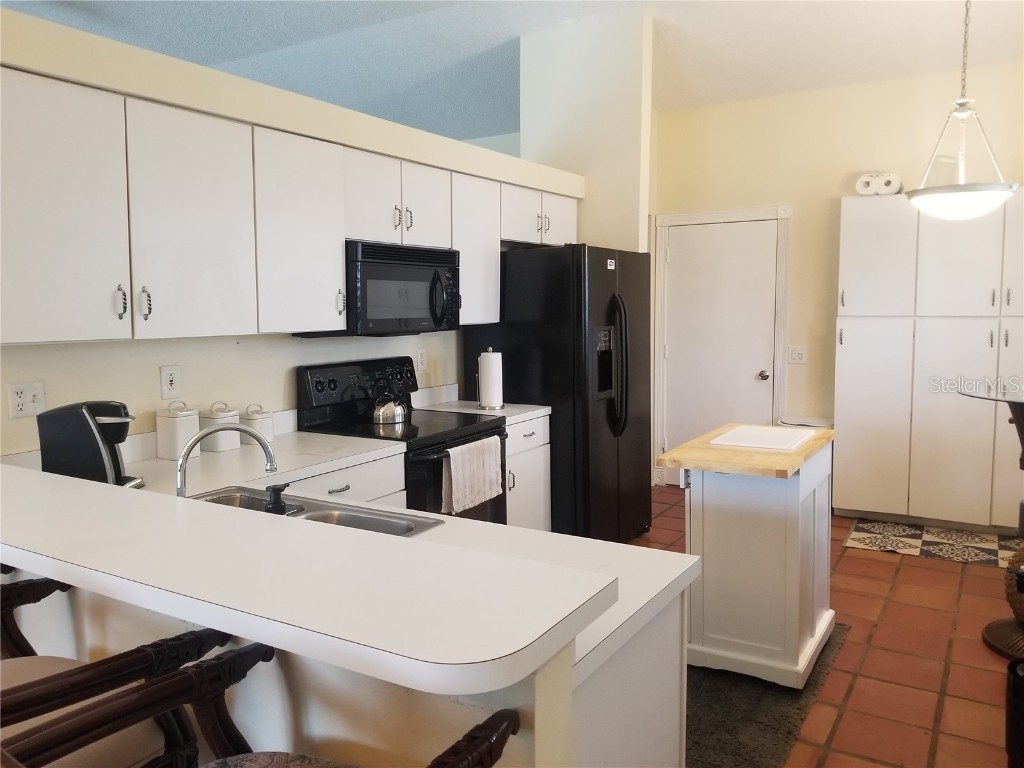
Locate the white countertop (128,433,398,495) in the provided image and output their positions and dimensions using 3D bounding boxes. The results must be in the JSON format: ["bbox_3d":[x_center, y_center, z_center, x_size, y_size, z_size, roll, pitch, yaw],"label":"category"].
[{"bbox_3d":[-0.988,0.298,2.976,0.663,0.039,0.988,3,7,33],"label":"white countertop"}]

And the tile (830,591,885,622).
[{"bbox_3d":[1.621,1.072,3.713,0.274,0.015,0.305,3,7,32],"label":"tile"}]

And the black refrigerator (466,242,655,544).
[{"bbox_3d":[0.309,0.095,4.700,0.877,1.768,0.855,3,7,33],"label":"black refrigerator"}]

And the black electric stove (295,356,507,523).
[{"bbox_3d":[-0.485,0.496,3.715,0.693,1.193,0.751,3,7,33],"label":"black electric stove"}]

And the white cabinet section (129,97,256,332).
[{"bbox_3d":[-1.228,-0.556,2.753,0.330,0.766,0.489,3,7,33],"label":"white cabinet section"}]

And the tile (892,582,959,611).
[{"bbox_3d":[2.036,1.057,3.809,0.277,0.015,0.284,3,7,32],"label":"tile"}]

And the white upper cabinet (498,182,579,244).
[{"bbox_3d":[0.046,-0.992,4.681,0.314,0.308,0.908,3,7,32],"label":"white upper cabinet"}]

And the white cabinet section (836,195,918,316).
[{"bbox_3d":[2.452,-0.837,5.098,0.455,0.768,0.360,3,7,33],"label":"white cabinet section"}]

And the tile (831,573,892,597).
[{"bbox_3d":[1.783,1.044,3.965,0.274,0.015,0.273,3,7,32],"label":"tile"}]

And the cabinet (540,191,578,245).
[{"bbox_3d":[0.167,-1.013,4.870,0.314,0.308,0.456,3,7,32],"label":"cabinet"}]

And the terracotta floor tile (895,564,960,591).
[{"bbox_3d":[2.200,1.029,4.064,0.277,0.015,0.301,3,7,32],"label":"terracotta floor tile"}]

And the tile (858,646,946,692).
[{"bbox_3d":[1.563,1.137,3.069,0.277,0.015,0.293,3,7,32],"label":"tile"}]

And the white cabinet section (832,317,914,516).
[{"bbox_3d":[2.466,0.189,5.195,0.456,1.286,0.360,3,7,33],"label":"white cabinet section"}]

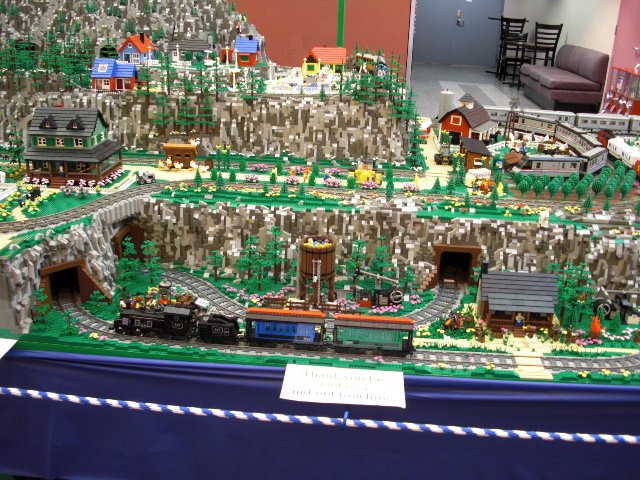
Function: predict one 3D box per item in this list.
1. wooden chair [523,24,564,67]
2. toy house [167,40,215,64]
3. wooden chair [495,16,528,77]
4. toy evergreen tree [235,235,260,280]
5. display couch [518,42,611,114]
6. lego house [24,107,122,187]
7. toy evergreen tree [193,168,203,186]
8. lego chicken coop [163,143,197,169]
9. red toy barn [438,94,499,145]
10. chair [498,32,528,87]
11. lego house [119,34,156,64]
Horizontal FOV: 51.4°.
[{"bbox_3d":[3.561,-2.936,10.700,0.440,1.100,0.500,3,22,3],"label":"wooden chair"},{"bbox_3d":[-0.558,-0.816,2.880,0.188,0.092,0.100,3,22,3],"label":"toy house"},{"bbox_3d":[3.434,-3.426,11.905,0.450,1.090,0.460,3,21,3],"label":"wooden chair"},{"bbox_3d":[-0.224,0.054,2.070,0.078,0.138,0.078,3,22,3],"label":"toy evergreen tree"},{"bbox_3d":[3.358,-2.274,9.350,0.670,0.830,1.750,2,22,2],"label":"display couch"},{"bbox_3d":[-0.860,-0.337,2.311,0.265,0.230,0.202,3,24,4],"label":"lego house"},{"bbox_3d":[-0.419,-0.215,2.279,0.032,0.063,0.032,4,21,4],"label":"toy evergreen tree"},{"bbox_3d":[-0.510,-0.315,2.448,0.116,0.088,0.064,2,24,3],"label":"lego chicken coop"},{"bbox_3d":[0.629,-0.514,2.808,0.187,0.188,0.176,16,28,30],"label":"red toy barn"},{"bbox_3d":[2.878,-2.677,9.900,0.420,0.830,0.450,8,25,16],"label":"chair"},{"bbox_3d":[-0.819,-0.865,2.990,0.104,0.120,0.180,4,21,4],"label":"lego house"}]

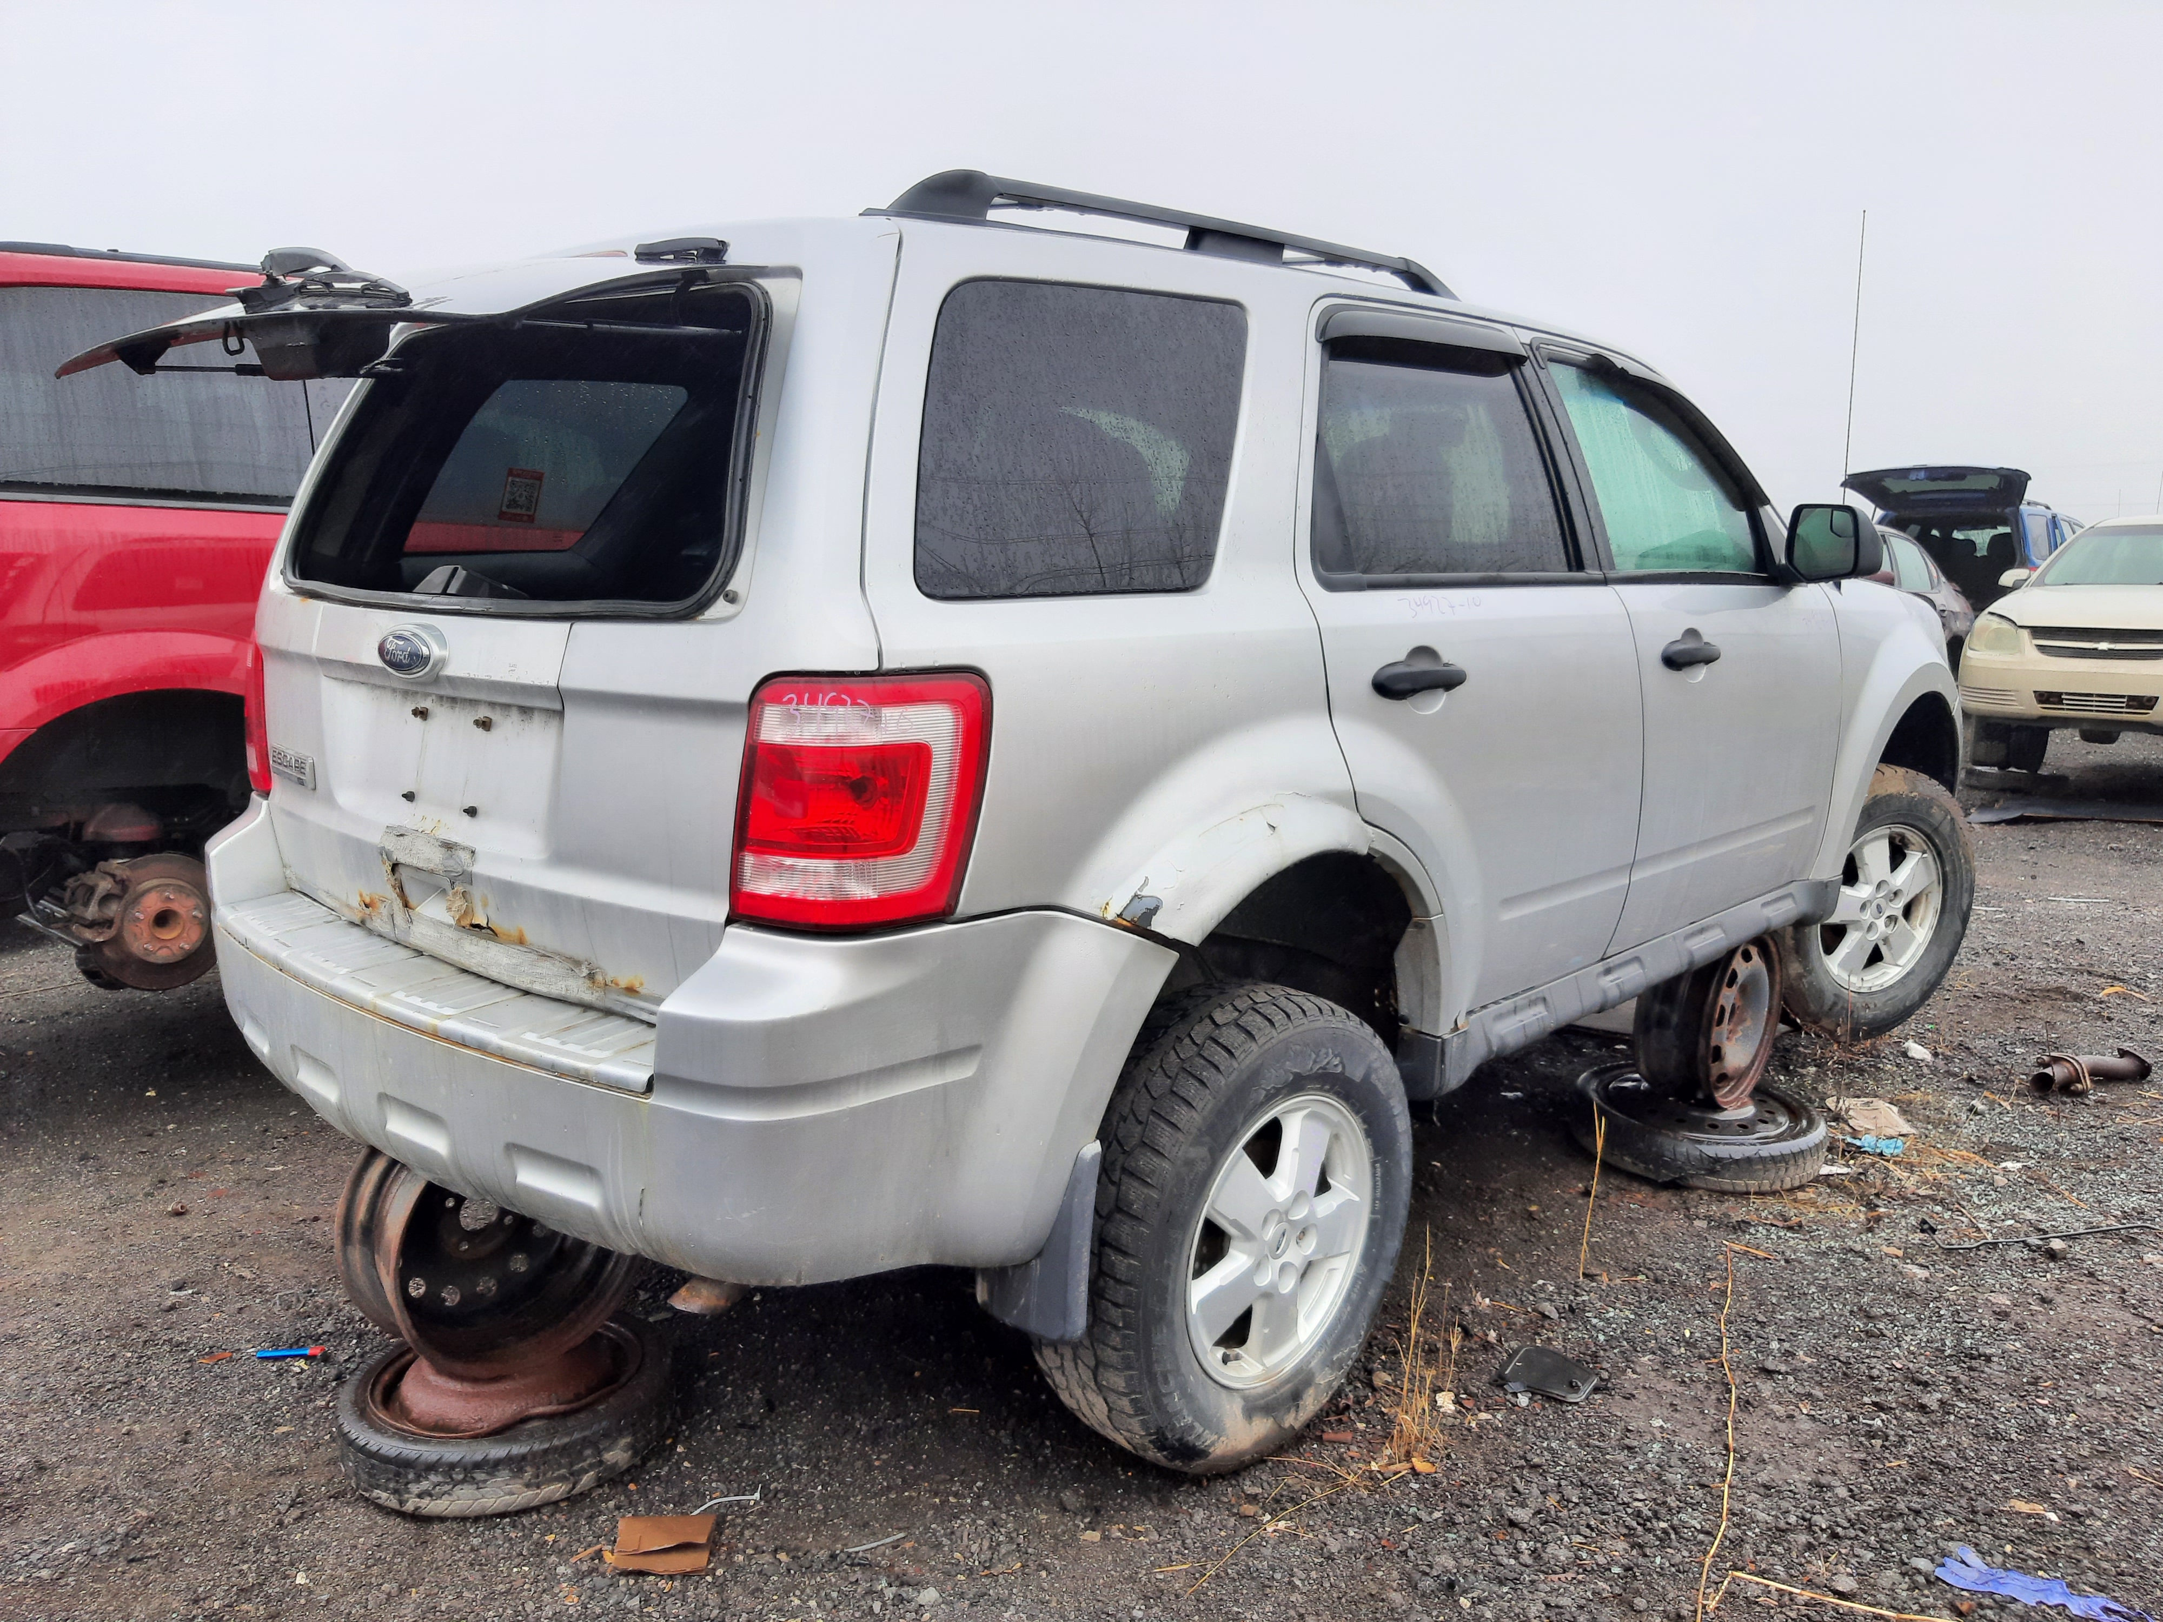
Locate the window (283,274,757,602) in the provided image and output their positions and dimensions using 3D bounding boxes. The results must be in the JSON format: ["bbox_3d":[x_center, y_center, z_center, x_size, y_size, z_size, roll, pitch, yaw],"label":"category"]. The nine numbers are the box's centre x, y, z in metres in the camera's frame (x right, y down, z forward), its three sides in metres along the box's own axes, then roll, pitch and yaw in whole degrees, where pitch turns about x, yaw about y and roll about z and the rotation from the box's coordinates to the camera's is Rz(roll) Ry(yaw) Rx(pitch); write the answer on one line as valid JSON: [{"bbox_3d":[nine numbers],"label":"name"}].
[{"bbox_3d":[-0.812,-0.505,2.299,1.280,0.437,0.070,9,-11,43],"label":"window"}]

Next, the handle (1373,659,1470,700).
[{"bbox_3d":[0.510,-0.199,2.438,0.055,0.065,0.220,9,12,43],"label":"handle"}]

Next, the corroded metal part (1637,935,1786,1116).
[{"bbox_3d":[1.503,0.481,3.893,0.415,0.415,0.175,-8,13,-43],"label":"corroded metal part"}]

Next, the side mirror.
[{"bbox_3d":[1.586,-0.561,3.417,0.205,0.185,0.135,9,13,42],"label":"side mirror"}]

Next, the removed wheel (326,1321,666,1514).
[{"bbox_3d":[-0.908,0.938,2.577,0.505,0.115,0.505,0,10,0],"label":"removed wheel"}]

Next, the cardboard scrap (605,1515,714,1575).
[{"bbox_3d":[-0.591,1.036,2.301,0.142,0.030,0.128,-1,9,-7],"label":"cardboard scrap"}]

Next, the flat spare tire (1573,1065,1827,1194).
[{"bbox_3d":[1.425,0.737,3.770,0.555,0.125,0.555,0,10,0],"label":"flat spare tire"}]

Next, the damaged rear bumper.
[{"bbox_3d":[-0.744,0.240,2.418,1.770,0.460,0.660,9,13,42],"label":"damaged rear bumper"}]

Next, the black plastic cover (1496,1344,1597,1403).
[{"bbox_3d":[0.803,0.974,2.792,0.145,0.030,0.155,6,10,31],"label":"black plastic cover"}]

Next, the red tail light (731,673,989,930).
[{"bbox_3d":[-0.247,-0.017,1.791,0.225,0.290,0.235,9,13,42],"label":"red tail light"}]

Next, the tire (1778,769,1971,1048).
[{"bbox_3d":[2.023,0.241,4.264,0.720,0.720,0.235,-4,10,-23],"label":"tire"}]

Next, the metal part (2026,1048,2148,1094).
[{"bbox_3d":[2.732,0.693,4.423,0.390,0.105,0.120,-3,10,-21],"label":"metal part"}]

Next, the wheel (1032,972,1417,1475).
[{"bbox_3d":[0.227,0.607,2.399,0.235,0.720,0.720,9,13,42],"label":"wheel"}]

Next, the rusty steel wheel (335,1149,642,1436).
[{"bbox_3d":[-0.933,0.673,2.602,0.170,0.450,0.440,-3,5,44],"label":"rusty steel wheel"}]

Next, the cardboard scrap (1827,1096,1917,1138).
[{"bbox_3d":[1.963,0.743,3.990,0.180,0.030,0.250,0,10,2],"label":"cardboard scrap"}]

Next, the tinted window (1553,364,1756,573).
[{"bbox_3d":[1.135,-0.660,3.190,0.040,0.420,0.760,-15,-4,44],"label":"tinted window"}]

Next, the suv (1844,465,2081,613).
[{"bbox_3d":[10.245,-2.660,18.417,1.820,1.880,4.550,8,12,38],"label":"suv"}]

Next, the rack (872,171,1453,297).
[{"bbox_3d":[0.213,-0.851,2.436,0.065,0.090,1.340,9,14,43],"label":"rack"}]

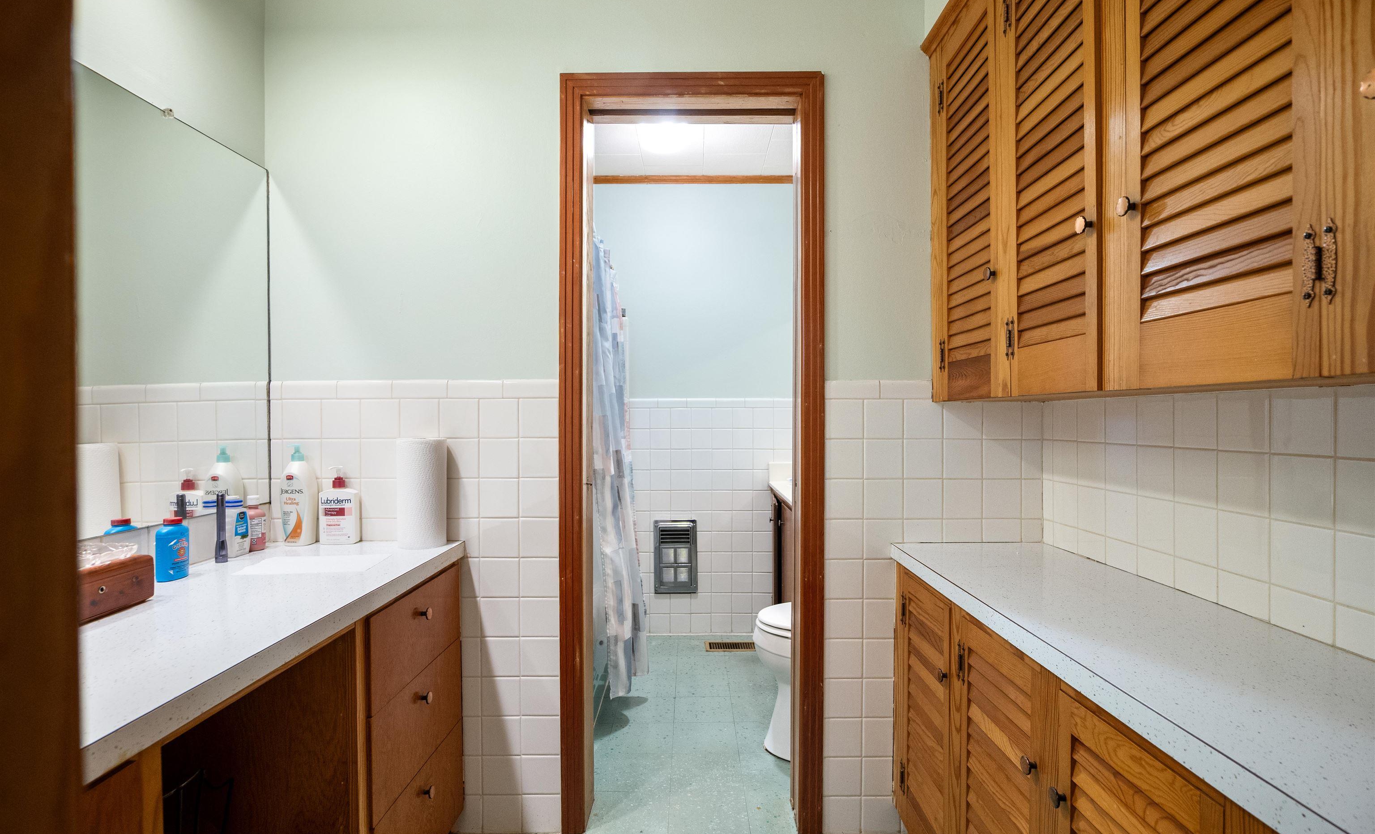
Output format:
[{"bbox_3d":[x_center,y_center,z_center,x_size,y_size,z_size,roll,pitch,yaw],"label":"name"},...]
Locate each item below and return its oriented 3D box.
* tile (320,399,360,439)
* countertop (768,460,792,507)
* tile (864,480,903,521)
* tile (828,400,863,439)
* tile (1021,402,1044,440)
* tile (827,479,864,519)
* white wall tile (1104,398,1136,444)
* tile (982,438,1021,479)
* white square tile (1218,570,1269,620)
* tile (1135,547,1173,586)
[{"bbox_3d":[-0.953,0.006,1.685,0.106,0.106,0.010,0,0,0],"label":"tile"},{"bbox_3d":[0.709,0.322,2.890,0.530,0.140,0.800,0,0,0],"label":"countertop"},{"bbox_3d":[0.543,0.228,1.692,0.108,0.108,0.009,0,0,0],"label":"tile"},{"bbox_3d":[0.434,0.009,1.702,0.109,0.109,0.009,0,0,0],"label":"tile"},{"bbox_3d":[0.950,0.008,1.685,0.056,0.108,0.010,0,0,0],"label":"tile"},{"bbox_3d":[0.435,0.229,1.702,0.107,0.108,0.010,0,0,0],"label":"tile"},{"bbox_3d":[0.983,0.008,1.379,0.010,0.110,0.098,0,0,0],"label":"white wall tile"},{"bbox_3d":[0.873,0.117,1.692,0.108,0.108,0.009,0,0,0],"label":"tile"},{"bbox_3d":[0.983,0.314,1.076,0.010,0.065,0.100,0,0,0],"label":"white square tile"},{"bbox_3d":[0.983,0.314,1.277,0.010,0.065,0.100,0,0,0],"label":"tile"}]

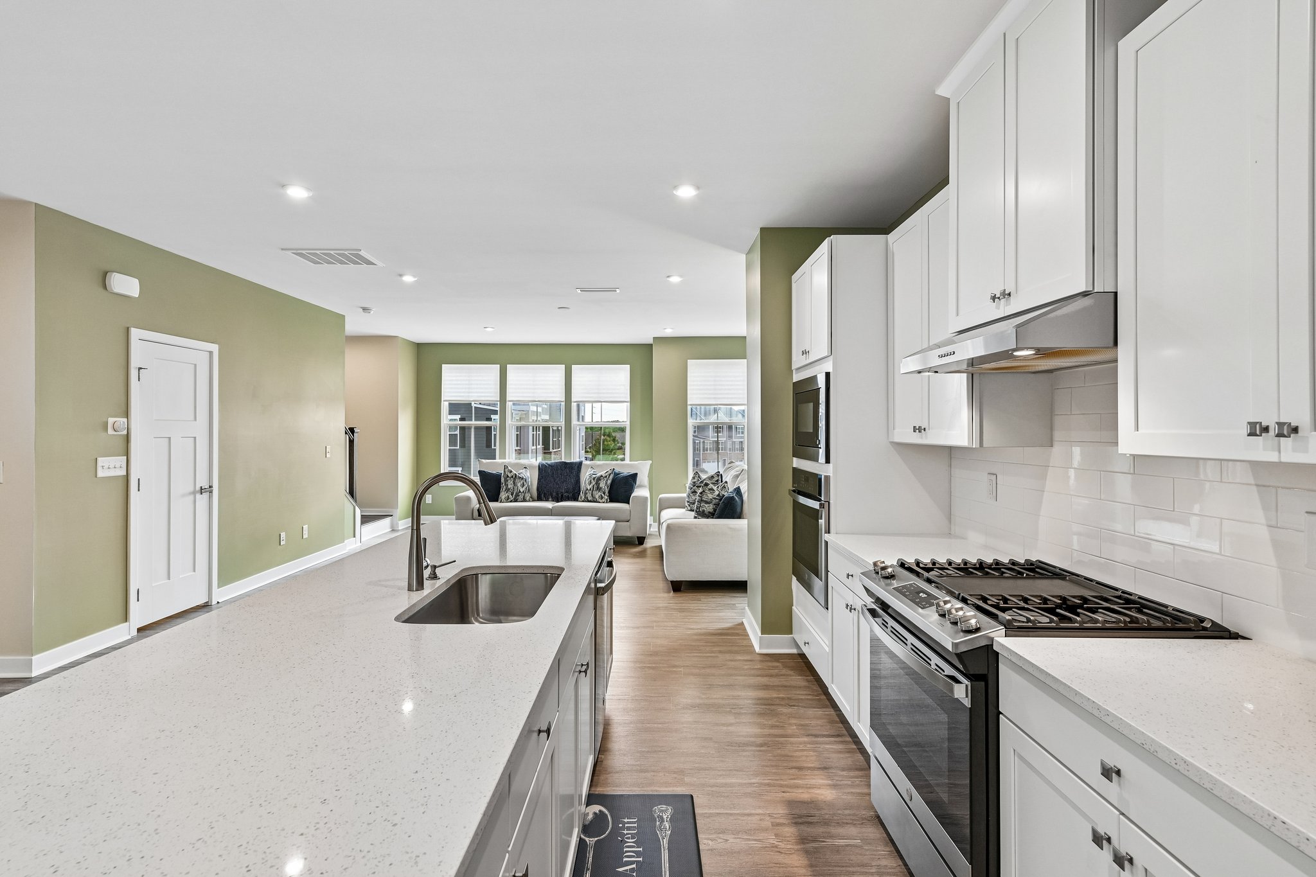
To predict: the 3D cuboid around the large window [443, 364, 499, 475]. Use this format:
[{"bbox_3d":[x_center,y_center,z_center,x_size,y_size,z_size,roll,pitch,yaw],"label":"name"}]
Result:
[{"bbox_3d":[-2.845,-0.243,9.492,0.866,1.769,0.110,0,1,0],"label":"large window"}]

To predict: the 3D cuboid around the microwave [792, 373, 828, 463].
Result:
[{"bbox_3d":[1.104,-0.112,3.604,0.472,0.473,0.760,0,1,0],"label":"microwave"}]

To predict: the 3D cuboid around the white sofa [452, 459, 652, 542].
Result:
[{"bbox_3d":[-1.320,0.823,8.274,2.460,1.020,0.960,0,1,0],"label":"white sofa"}]

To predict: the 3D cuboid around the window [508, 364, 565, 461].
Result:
[{"bbox_3d":[-1.853,-0.210,9.492,0.889,1.829,0.120,0,1,0],"label":"window"}]

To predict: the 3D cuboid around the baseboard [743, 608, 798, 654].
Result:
[{"bbox_3d":[0.762,1.318,4.329,0.245,0.120,0.700,0,1,0],"label":"baseboard"}]

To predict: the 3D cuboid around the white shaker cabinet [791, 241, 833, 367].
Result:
[{"bbox_3d":[1.145,-0.707,3.500,0.600,0.580,0.850,0,1,0],"label":"white shaker cabinet"}]

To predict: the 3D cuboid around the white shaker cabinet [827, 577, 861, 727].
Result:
[{"bbox_3d":[1.183,0.999,2.991,0.595,0.615,0.450,0,1,0],"label":"white shaker cabinet"}]

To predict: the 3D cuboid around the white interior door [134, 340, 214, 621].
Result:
[{"bbox_3d":[-3.671,0.335,4.718,0.050,2.035,0.730,0,1,0],"label":"white interior door"}]

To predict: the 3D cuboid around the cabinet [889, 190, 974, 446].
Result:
[{"bbox_3d":[1.343,-0.504,2.775,0.315,1.067,0.835,0,1,0],"label":"cabinet"}]

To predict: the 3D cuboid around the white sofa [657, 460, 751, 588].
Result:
[{"bbox_3d":[0.513,0.849,6.638,0.990,1.000,2.310,0,1,0],"label":"white sofa"}]

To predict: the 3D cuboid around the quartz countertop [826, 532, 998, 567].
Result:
[{"bbox_3d":[1.193,0.519,2.804,0.634,0.036,0.820,0,1,0],"label":"quartz countertop"}]

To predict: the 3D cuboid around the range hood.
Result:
[{"bbox_3d":[1.218,-0.318,2.011,0.553,0.143,0.762,0,1,0],"label":"range hood"}]

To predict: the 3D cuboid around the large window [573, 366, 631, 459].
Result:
[{"bbox_3d":[-0.866,-0.243,9.492,0.877,1.769,0.110,0,1,0],"label":"large window"}]

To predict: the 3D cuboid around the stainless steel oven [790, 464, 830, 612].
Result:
[{"bbox_3d":[1.153,0.532,3.614,0.615,0.700,0.760,0,1,0],"label":"stainless steel oven"}]

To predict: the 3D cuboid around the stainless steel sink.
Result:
[{"bbox_3d":[-0.535,0.605,2.016,0.395,0.220,0.720,0,1,0],"label":"stainless steel sink"}]

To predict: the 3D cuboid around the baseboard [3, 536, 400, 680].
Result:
[{"bbox_3d":[-3.720,1.297,5.765,0.160,0.115,4.380,0,1,0],"label":"baseboard"}]

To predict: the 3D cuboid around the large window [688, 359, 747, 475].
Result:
[{"bbox_3d":[0.857,-0.194,8.741,0.883,1.827,0.120,0,1,0],"label":"large window"}]

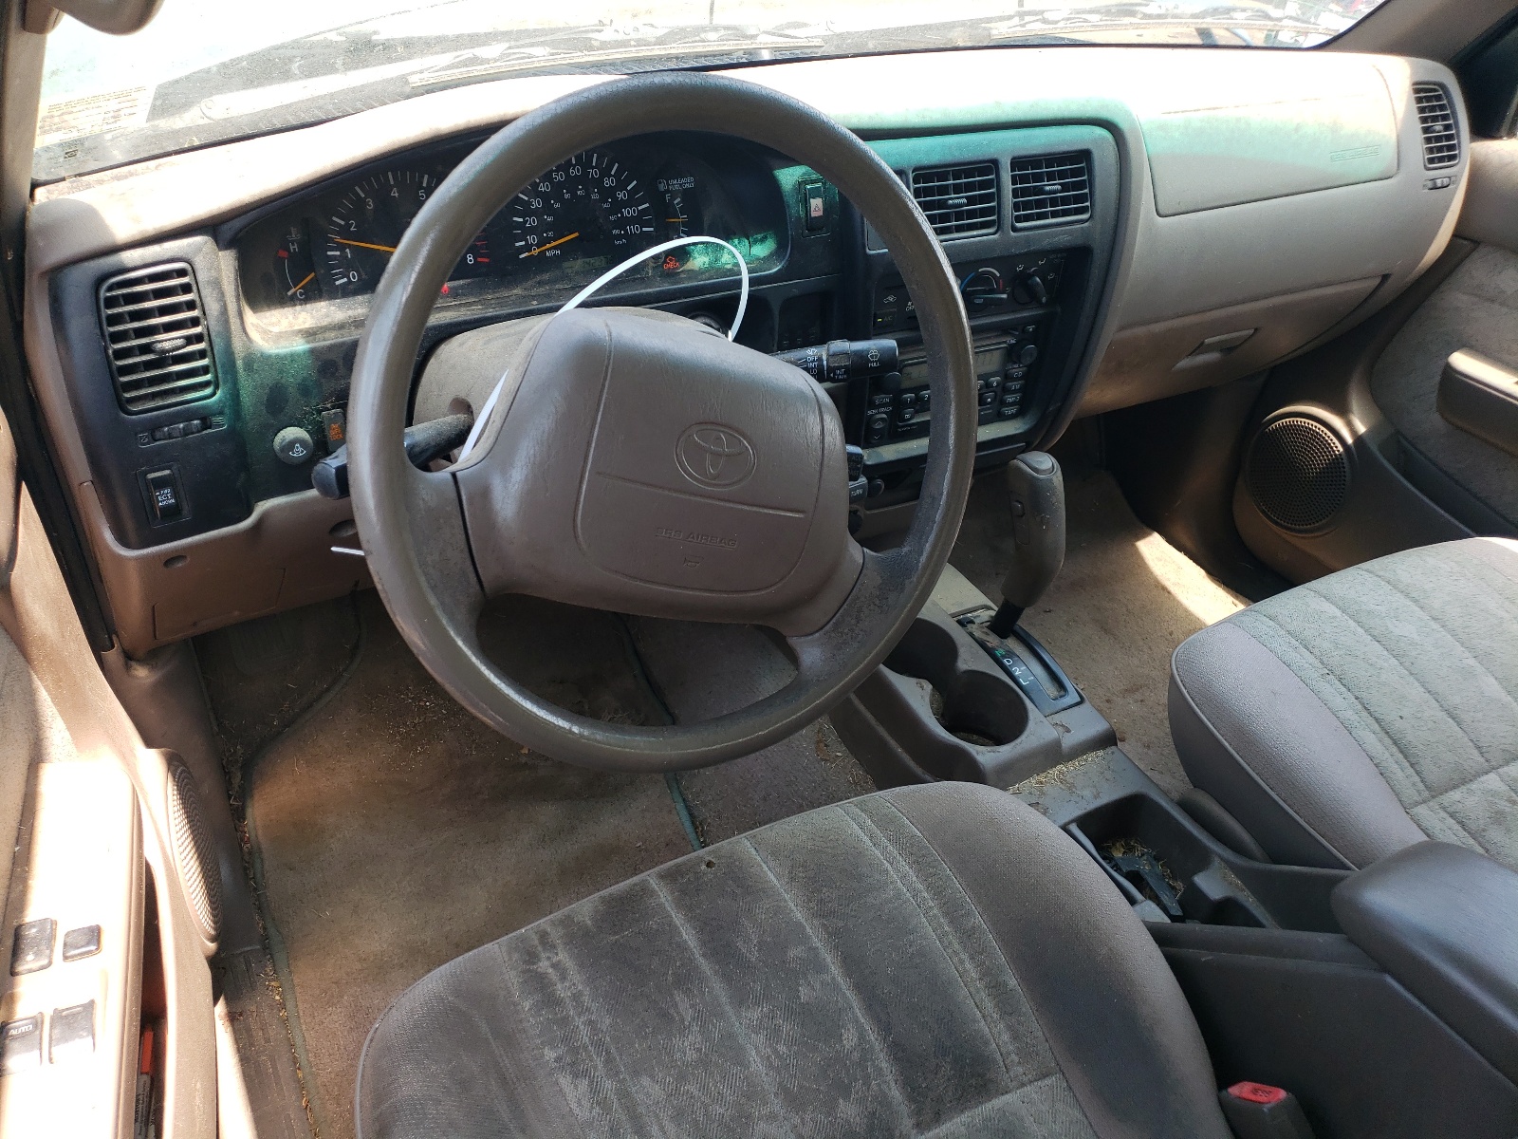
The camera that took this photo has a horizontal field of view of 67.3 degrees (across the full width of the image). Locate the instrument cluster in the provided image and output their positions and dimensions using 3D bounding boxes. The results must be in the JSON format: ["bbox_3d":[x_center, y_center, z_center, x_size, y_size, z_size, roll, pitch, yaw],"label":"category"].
[{"bbox_3d":[-0.163,-0.250,0.804,0.390,0.118,0.070,-15,25,-24],"label":"instrument cluster"}]

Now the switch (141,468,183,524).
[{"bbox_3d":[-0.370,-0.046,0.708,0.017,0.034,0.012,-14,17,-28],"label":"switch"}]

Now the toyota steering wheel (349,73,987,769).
[{"bbox_3d":[-0.041,-0.074,0.658,0.387,0.387,0.115,9,8,-33],"label":"toyota steering wheel"}]

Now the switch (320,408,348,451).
[{"bbox_3d":[-0.281,-0.092,0.752,0.015,0.030,0.012,-14,17,-28],"label":"switch"}]

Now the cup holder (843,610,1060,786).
[{"bbox_3d":[0.161,0.120,1.018,0.105,0.080,0.200,-14,42,-28],"label":"cup holder"}]

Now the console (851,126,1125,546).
[{"bbox_3d":[0.190,-0.236,1.046,0.315,0.310,0.100,-14,17,-28],"label":"console"}]

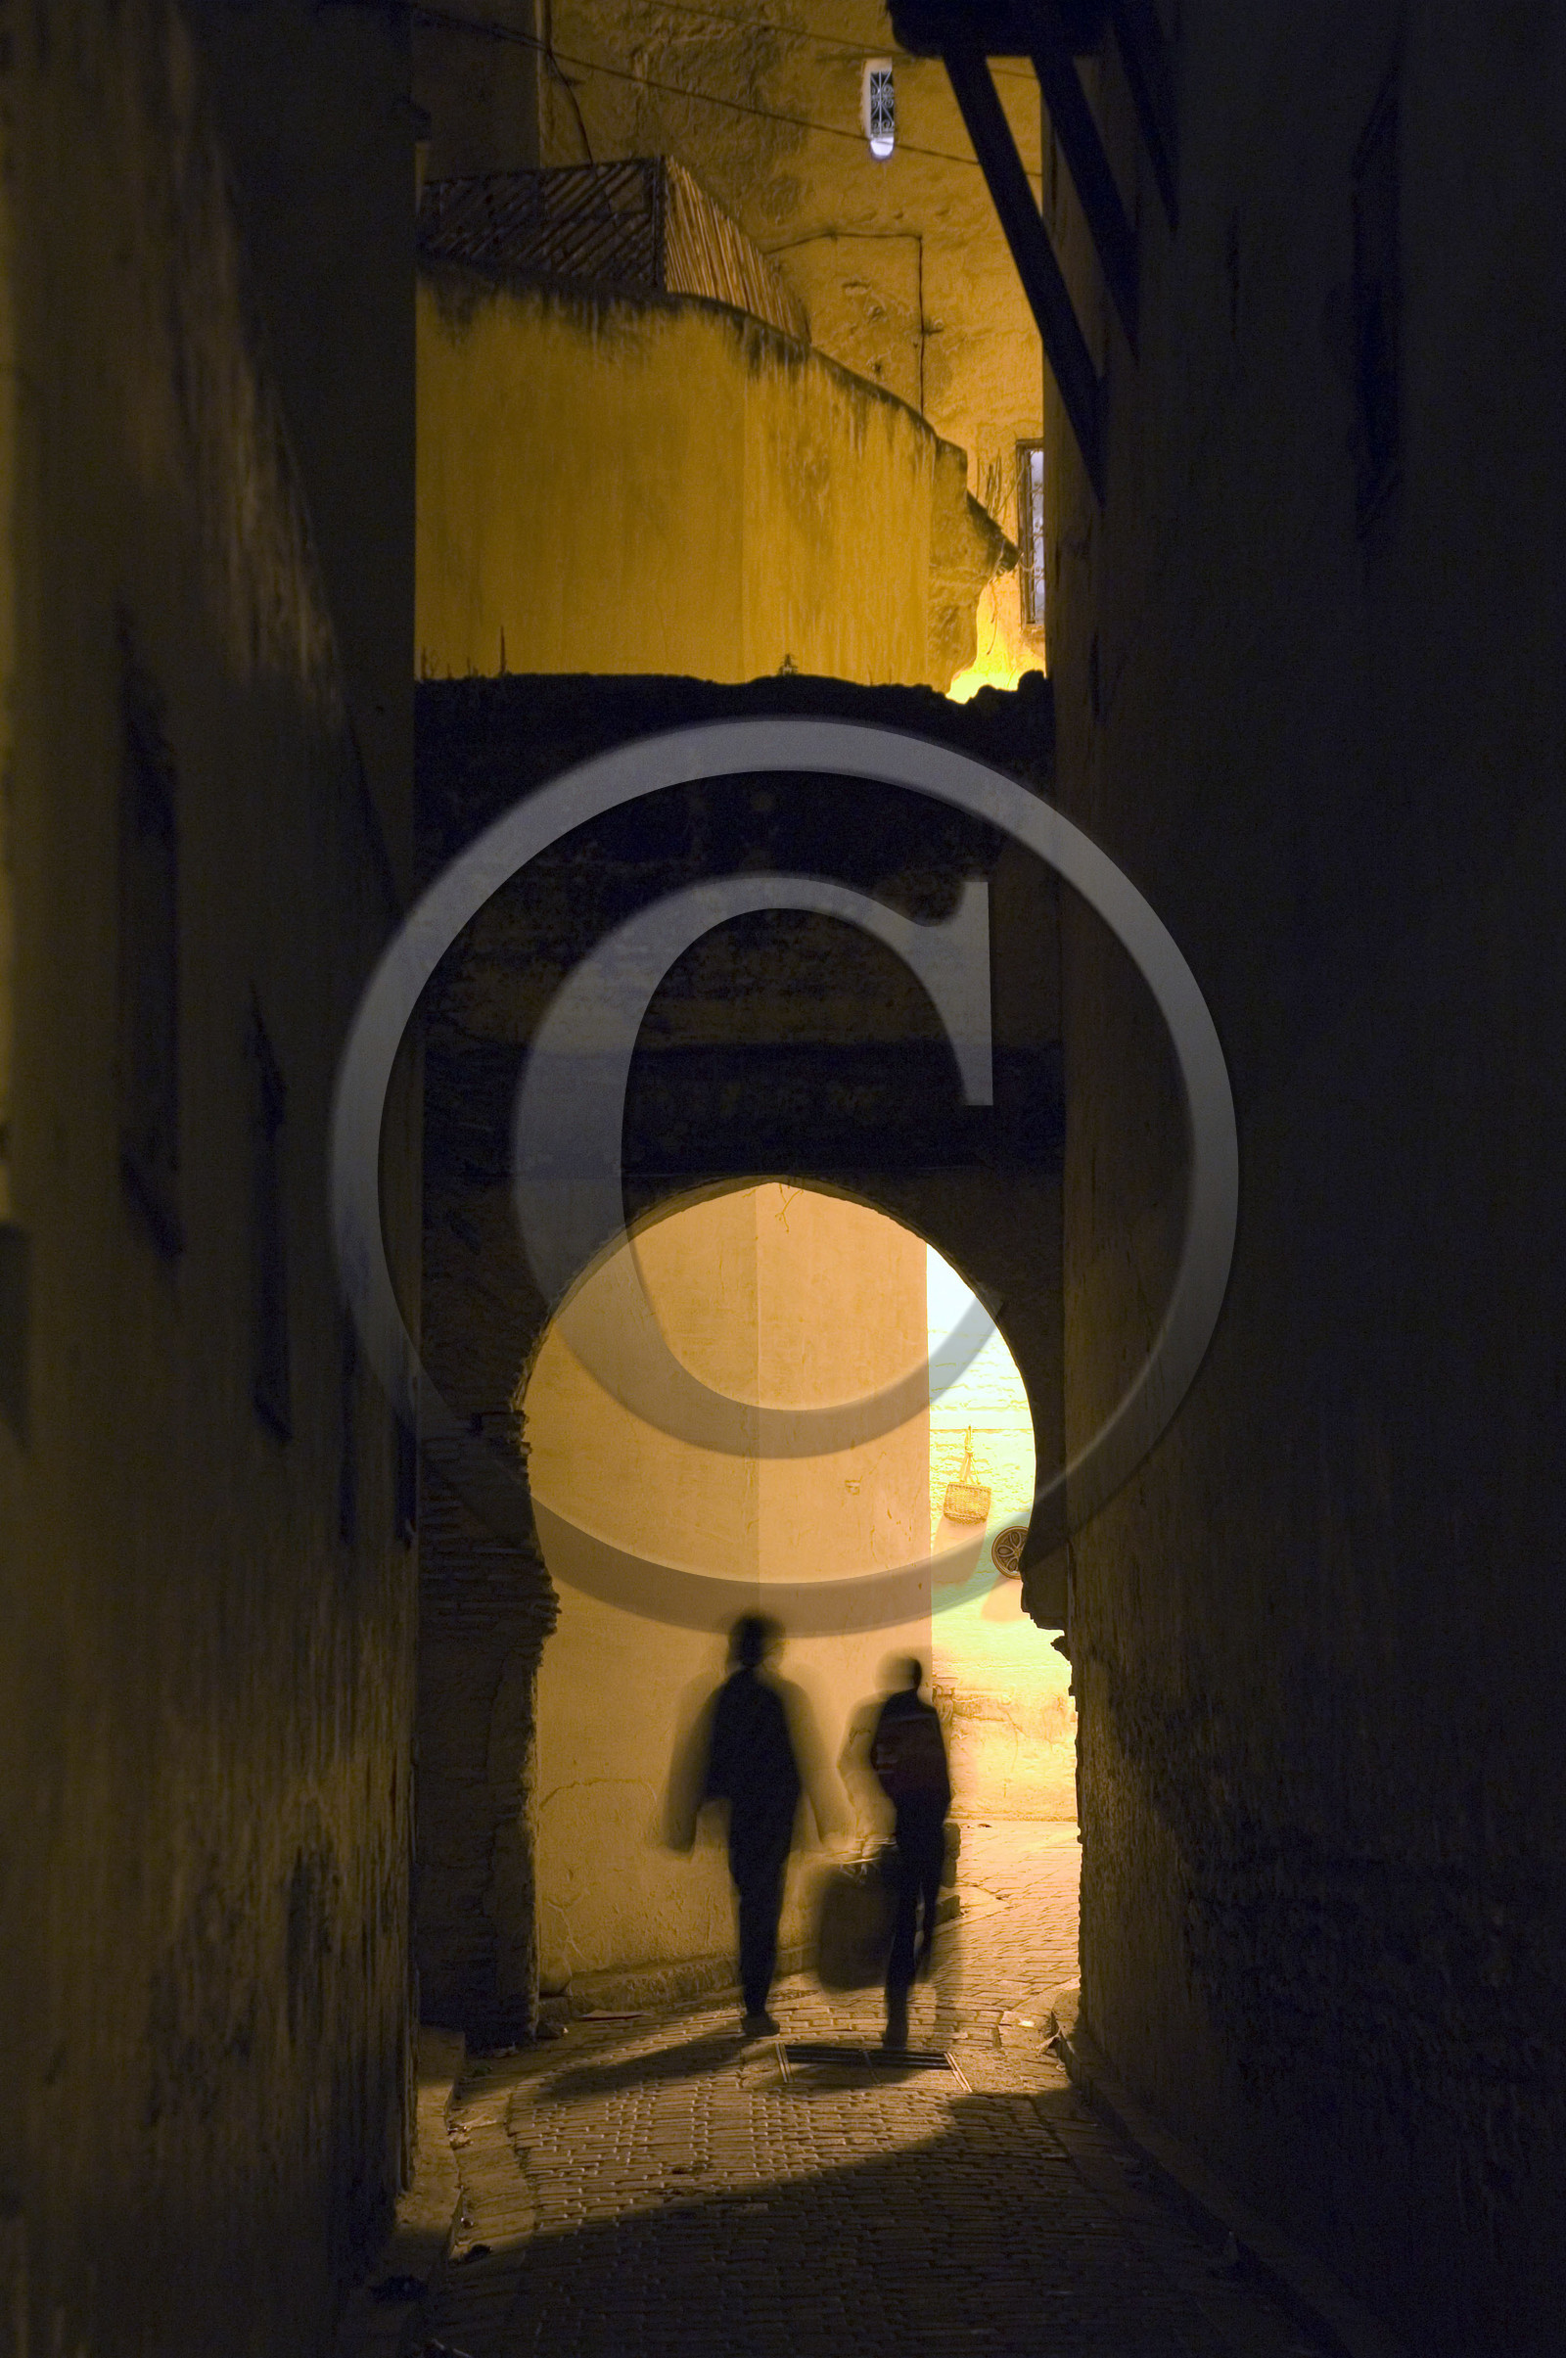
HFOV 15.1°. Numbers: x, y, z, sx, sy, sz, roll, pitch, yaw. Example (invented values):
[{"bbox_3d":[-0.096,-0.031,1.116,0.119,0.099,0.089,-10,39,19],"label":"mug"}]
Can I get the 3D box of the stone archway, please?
[{"bbox_3d":[-0.160,0.750,24.400,2.680,5.600,0.600,-1,-4,2],"label":"stone archway"}]

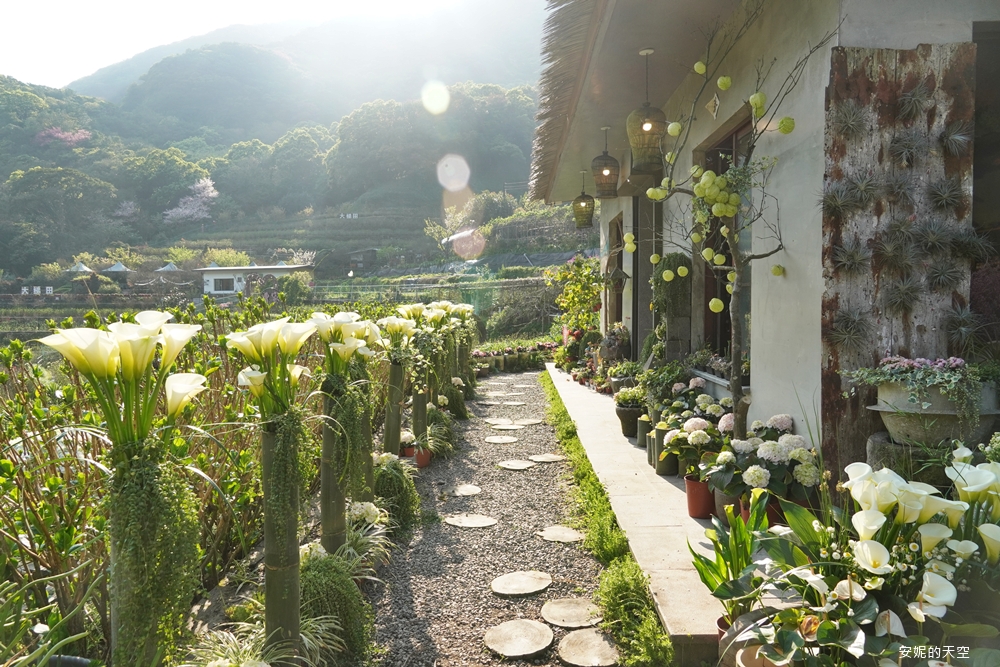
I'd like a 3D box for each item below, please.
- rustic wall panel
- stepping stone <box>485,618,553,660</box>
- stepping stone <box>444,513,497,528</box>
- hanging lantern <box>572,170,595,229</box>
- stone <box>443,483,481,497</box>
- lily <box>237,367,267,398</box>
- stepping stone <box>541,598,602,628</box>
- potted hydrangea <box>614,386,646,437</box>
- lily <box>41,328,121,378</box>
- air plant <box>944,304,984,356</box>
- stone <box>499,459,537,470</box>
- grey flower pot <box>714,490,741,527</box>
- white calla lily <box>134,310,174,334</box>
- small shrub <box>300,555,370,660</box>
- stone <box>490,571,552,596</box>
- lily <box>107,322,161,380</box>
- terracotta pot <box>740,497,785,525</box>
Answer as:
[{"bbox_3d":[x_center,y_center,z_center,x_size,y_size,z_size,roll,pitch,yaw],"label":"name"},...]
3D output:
[{"bbox_3d":[1.963,-0.224,3.700,0.745,2.392,0.070,0,3,1],"label":"rustic wall panel"},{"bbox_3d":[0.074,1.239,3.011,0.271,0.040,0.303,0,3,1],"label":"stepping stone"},{"bbox_3d":[-0.178,1.131,4.526,0.310,0.035,0.300,0,3,1],"label":"stepping stone"},{"bbox_3d":[1.306,-2.079,11.659,0.334,0.892,0.334,0,3,1],"label":"hanging lantern"},{"bbox_3d":[-0.268,1.097,5.226,0.275,0.035,0.270,0,3,1],"label":"stone"},{"bbox_3d":[-0.901,0.178,2.720,0.095,0.110,0.100,2,3,28],"label":"lily"},{"bbox_3d":[0.307,1.189,3.151,0.270,0.040,0.265,0,3,2],"label":"stepping stone"},{"bbox_3d":[1.174,0.693,6.750,0.285,0.420,0.280,0,3,1],"label":"potted hydrangea"},{"bbox_3d":[-1.114,0.053,1.986,0.200,0.132,0.135,0,3,1],"label":"lily"},{"bbox_3d":[2.260,-0.015,3.650,0.190,0.250,0.120,0,3,2],"label":"air plant"},{"bbox_3d":[0.144,1.100,6.173,0.309,0.040,0.325,0,3,1],"label":"stone"},{"bbox_3d":[1.210,0.902,3.949,0.155,0.210,0.155,0,3,2],"label":"grey flower pot"},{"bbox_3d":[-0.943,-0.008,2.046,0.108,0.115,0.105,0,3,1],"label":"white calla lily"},{"bbox_3d":[-0.656,1.024,2.947,0.330,0.350,0.330,0,3,2],"label":"small shrub"},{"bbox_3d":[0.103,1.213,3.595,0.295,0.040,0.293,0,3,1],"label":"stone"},{"bbox_3d":[-0.791,0.039,1.620,0.120,0.130,0.110,0,3,2],"label":"lily"},{"bbox_3d":[1.360,0.962,3.900,0.210,0.200,0.210,0,3,1],"label":"terracotta pot"}]

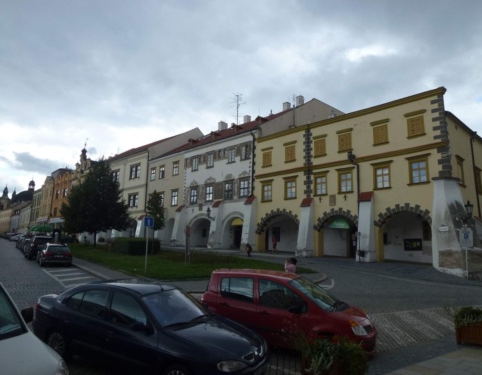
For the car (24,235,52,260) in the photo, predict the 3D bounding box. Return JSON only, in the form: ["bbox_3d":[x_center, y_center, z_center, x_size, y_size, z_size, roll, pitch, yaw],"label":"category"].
[{"bbox_3d":[-16.609,4.949,28.848,1.830,1.780,4.550,6,-8,-34],"label":"car"}]

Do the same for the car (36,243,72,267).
[{"bbox_3d":[-13.103,4.709,24.435,1.840,1.450,4.750,6,-8,-34],"label":"car"}]

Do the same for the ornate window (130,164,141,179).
[{"bbox_3d":[-16.663,-2.527,54.760,3.140,2.370,0.250,-8,-14,40],"label":"ornate window"}]

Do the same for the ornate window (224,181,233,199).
[{"bbox_3d":[-1.429,0.267,40.283,1.520,2.130,0.250,-9,-15,41],"label":"ornate window"}]

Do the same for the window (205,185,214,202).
[{"bbox_3d":[-3.841,0.697,42.410,1.400,2.220,0.250,-9,-15,41],"label":"window"}]

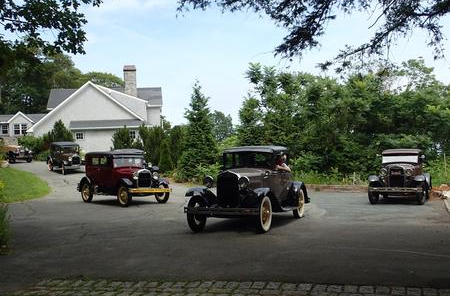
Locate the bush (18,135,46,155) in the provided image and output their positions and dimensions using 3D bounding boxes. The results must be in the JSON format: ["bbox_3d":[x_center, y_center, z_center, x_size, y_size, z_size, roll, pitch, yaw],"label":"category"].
[{"bbox_3d":[-16.070,-0.084,38.000,2.400,2.087,2.100,0,-2,0],"label":"bush"}]

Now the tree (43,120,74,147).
[{"bbox_3d":[-13.049,-0.672,36.000,2.400,3.163,2.200,0,-2,0],"label":"tree"}]

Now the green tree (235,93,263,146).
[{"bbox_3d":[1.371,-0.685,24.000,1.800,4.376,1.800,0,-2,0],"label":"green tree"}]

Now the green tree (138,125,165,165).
[{"bbox_3d":[-5.138,-0.001,32.001,1.750,3.160,1.750,-1,0,0],"label":"green tree"}]

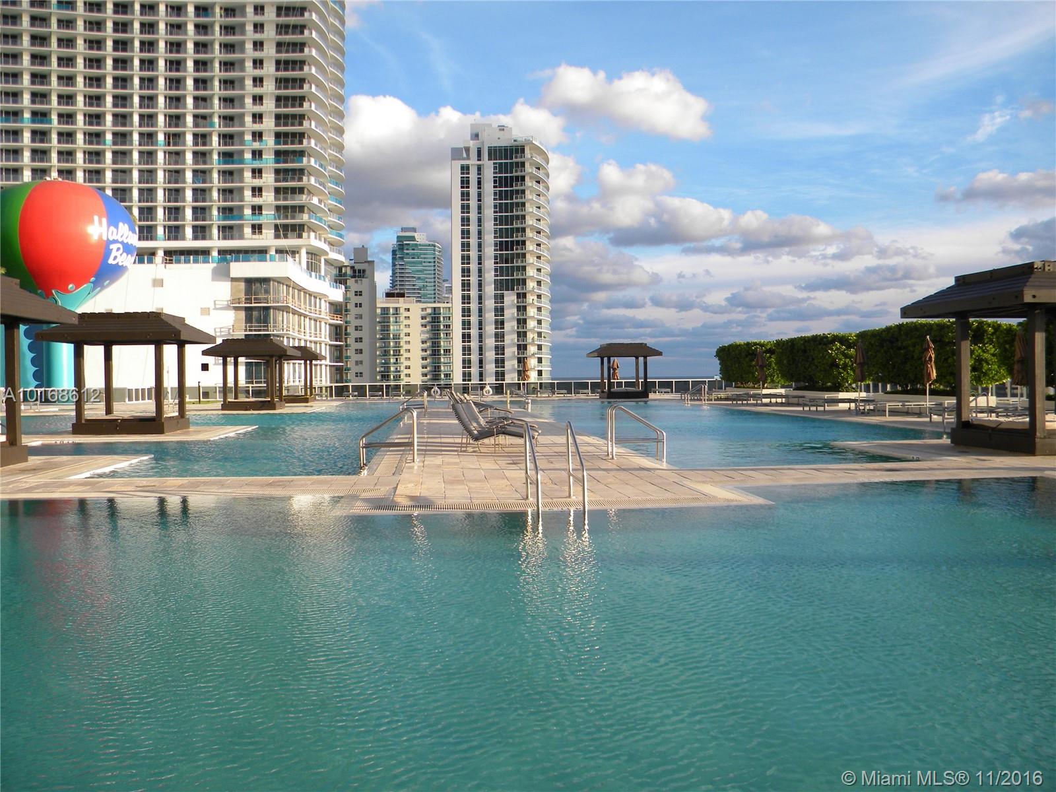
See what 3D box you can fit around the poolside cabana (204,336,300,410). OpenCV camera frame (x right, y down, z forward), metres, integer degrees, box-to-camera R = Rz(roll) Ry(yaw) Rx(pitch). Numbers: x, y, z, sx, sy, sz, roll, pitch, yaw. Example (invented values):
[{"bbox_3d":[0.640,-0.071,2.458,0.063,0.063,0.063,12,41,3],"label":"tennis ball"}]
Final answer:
[{"bbox_3d":[-12.822,-0.988,40.054,3.690,3.240,3.690,-1,1,-6],"label":"poolside cabana"}]

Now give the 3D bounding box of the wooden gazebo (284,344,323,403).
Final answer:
[{"bbox_3d":[-13.830,-1.206,49.874,3.690,3.240,3.690,-1,1,-6],"label":"wooden gazebo"}]

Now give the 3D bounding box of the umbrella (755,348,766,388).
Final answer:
[{"bbox_3d":[11.036,-0.941,40.520,0.510,2.580,0.510,-1,1,0],"label":"umbrella"}]

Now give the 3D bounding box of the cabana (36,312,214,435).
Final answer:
[{"bbox_3d":[-11.172,-0.621,24.187,3.690,3.240,3.690,-1,1,-6],"label":"cabana"}]

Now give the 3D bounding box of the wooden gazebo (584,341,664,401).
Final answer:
[{"bbox_3d":[5.669,-1.454,50.734,3.690,3.240,3.690,-1,1,-6],"label":"wooden gazebo"}]

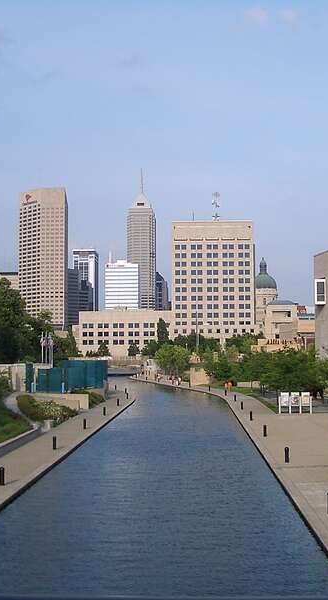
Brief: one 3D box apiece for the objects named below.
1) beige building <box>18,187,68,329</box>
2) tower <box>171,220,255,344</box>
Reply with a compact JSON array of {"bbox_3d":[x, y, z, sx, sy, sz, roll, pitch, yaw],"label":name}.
[{"bbox_3d":[-117.140,-26.650,810.150,45.680,162.940,44.000,0,-4,3],"label":"beige building"},{"bbox_3d":[25.230,-4.330,418.040,39.540,65.630,45.000,0,-4,3],"label":"tower"}]

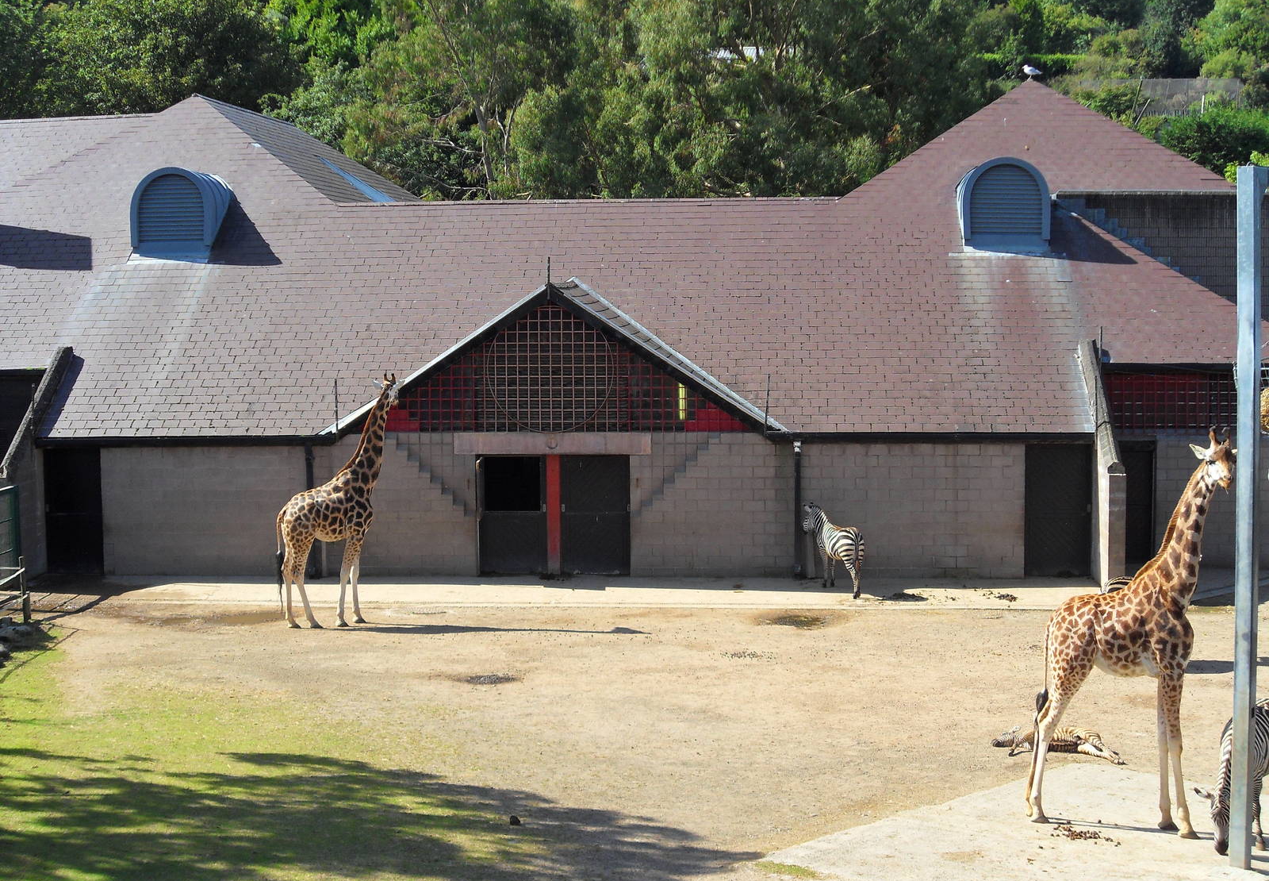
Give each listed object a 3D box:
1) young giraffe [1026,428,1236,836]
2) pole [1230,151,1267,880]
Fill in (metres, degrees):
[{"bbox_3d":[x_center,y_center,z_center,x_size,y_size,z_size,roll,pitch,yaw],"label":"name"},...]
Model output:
[{"bbox_3d":[4.960,1.908,19.850,2.016,4.032,0.564,1,5,20],"label":"young giraffe"},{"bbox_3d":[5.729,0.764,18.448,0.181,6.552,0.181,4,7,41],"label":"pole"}]

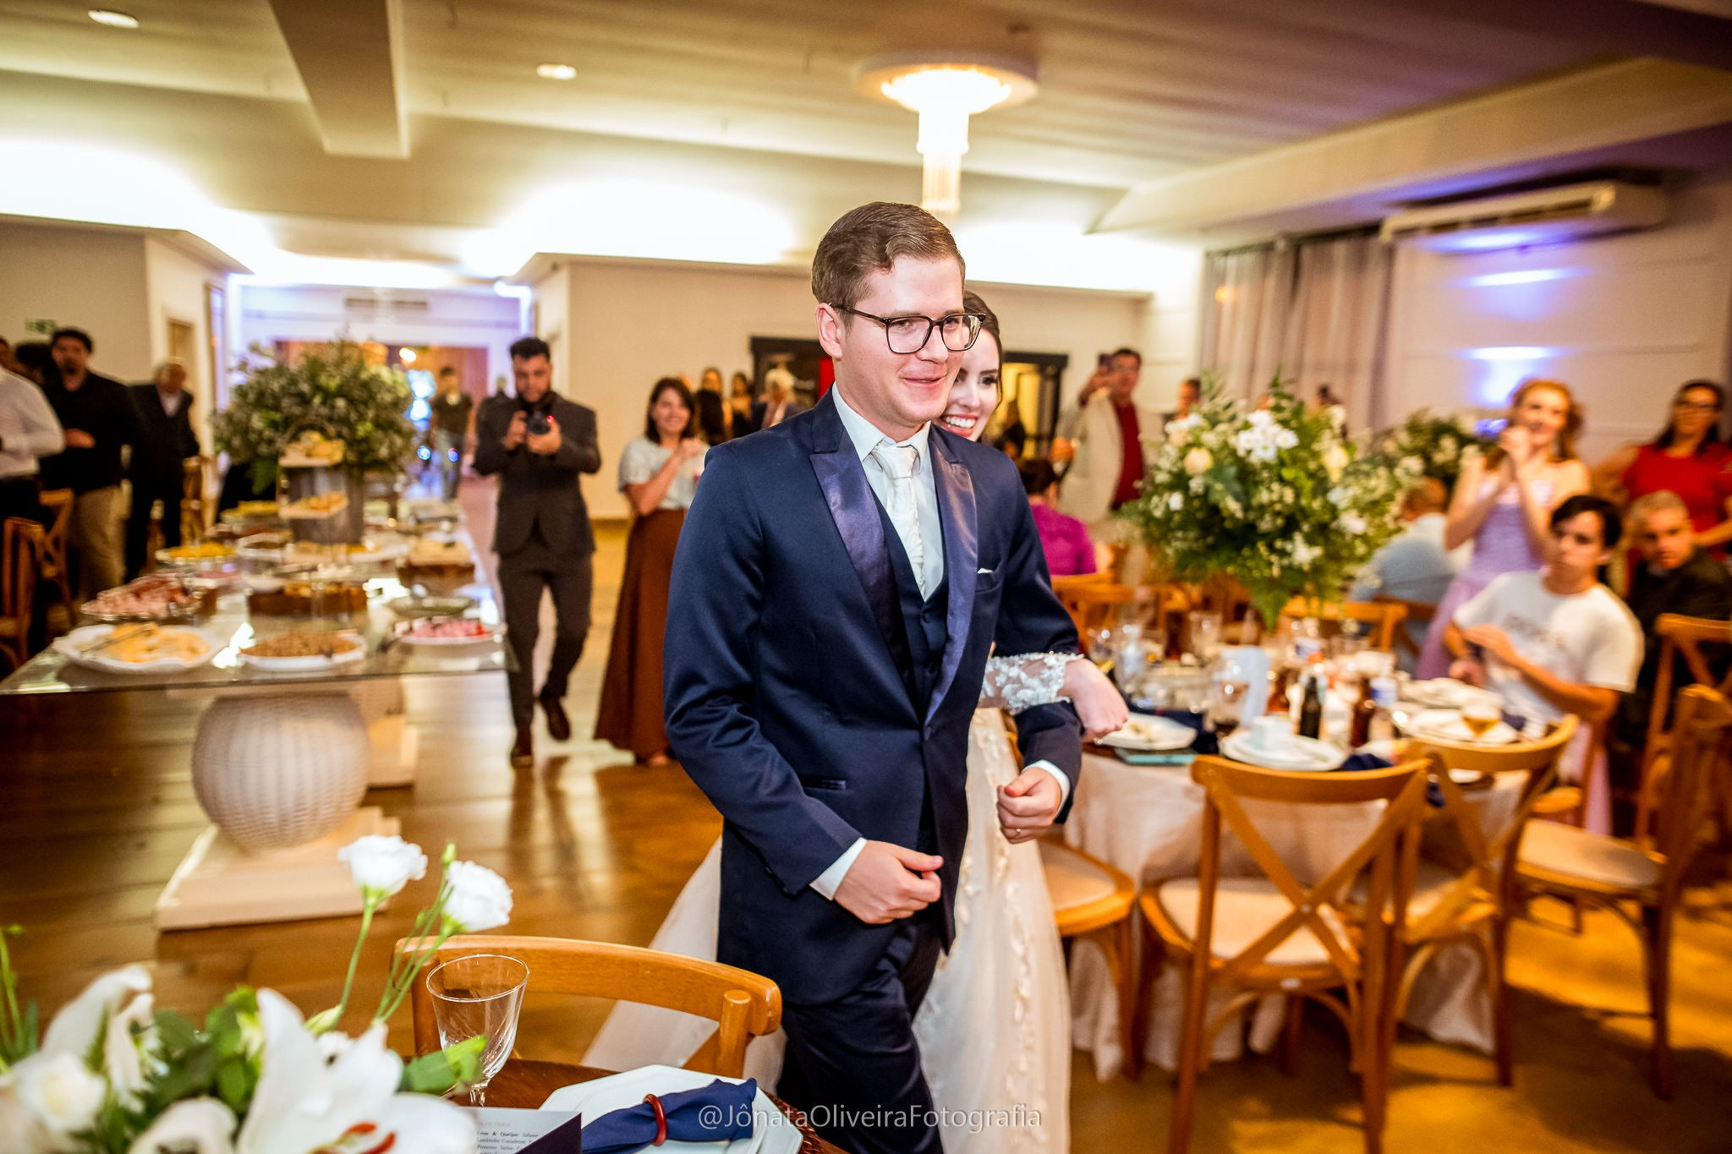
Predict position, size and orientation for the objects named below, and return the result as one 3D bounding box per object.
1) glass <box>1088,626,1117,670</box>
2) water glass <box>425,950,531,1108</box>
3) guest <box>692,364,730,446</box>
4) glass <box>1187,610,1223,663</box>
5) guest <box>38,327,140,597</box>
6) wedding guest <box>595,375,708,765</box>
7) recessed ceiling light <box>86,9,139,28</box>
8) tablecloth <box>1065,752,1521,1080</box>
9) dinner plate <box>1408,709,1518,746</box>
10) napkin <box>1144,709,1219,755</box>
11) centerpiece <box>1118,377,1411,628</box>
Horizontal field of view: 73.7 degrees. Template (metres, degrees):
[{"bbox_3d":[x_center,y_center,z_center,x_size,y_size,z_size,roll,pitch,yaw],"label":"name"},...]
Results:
[{"bbox_3d":[0.691,0.229,3.353,0.087,0.160,0.087,-1,10,-21],"label":"glass"},{"bbox_3d":[-0.368,0.467,1.097,0.091,0.185,0.091,2,9,0],"label":"water glass"},{"bbox_3d":[-1.169,-0.735,8.916,0.455,1.663,0.297,1,9,-6],"label":"guest"},{"bbox_3d":[1.067,0.194,3.656,0.089,0.163,0.089,2,9,0],"label":"glass"},{"bbox_3d":[-4.378,-0.510,6.537,0.550,1.748,0.380,-3,10,-30],"label":"guest"},{"bbox_3d":[-0.900,-0.055,4.974,0.540,1.583,0.450,-1,9,-18],"label":"wedding guest"},{"bbox_3d":[-3.923,-2.924,6.020,0.240,0.050,0.240,-1,10,-21],"label":"recessed ceiling light"},{"bbox_3d":[1.091,0.715,3.320,1.633,0.772,1.633,2,9,0],"label":"tablecloth"},{"bbox_3d":[1.532,0.390,2.967,0.285,0.028,0.285,2,9,0],"label":"dinner plate"},{"bbox_3d":[0.797,0.377,2.855,0.139,0.050,0.277,1,9,-9],"label":"napkin"},{"bbox_3d":[1.062,-0.196,3.070,0.740,0.640,0.720,5,10,19],"label":"centerpiece"}]

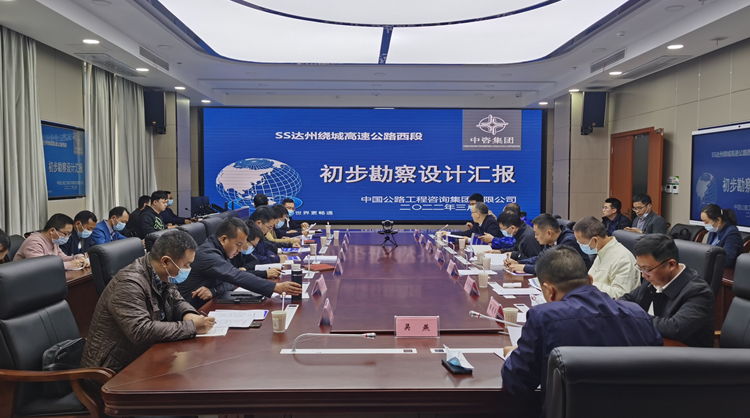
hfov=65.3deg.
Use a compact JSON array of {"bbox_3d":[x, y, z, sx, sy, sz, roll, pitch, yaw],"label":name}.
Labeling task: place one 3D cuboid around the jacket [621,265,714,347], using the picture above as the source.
[{"bbox_3d":[1.392,0.559,2.896,0.460,0.600,0.540,-1,3,-26],"label":"jacket"}]

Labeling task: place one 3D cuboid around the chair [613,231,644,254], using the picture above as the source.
[{"bbox_3d":[1.751,0.725,4.455,0.700,1.110,0.660,0,3,-2],"label":"chair"}]

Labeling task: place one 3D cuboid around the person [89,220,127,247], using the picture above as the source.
[{"bbox_3d":[-2.603,0.580,5.769,0.760,1.210,0.520,0,3,3],"label":"person"}]

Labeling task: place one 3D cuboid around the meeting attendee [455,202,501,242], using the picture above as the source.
[{"bbox_3d":[1.233,0.543,6.997,0.660,1.240,0.550,0,3,-7],"label":"meeting attendee"}]

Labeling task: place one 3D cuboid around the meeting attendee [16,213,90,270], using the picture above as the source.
[{"bbox_3d":[-2.657,0.626,4.718,0.740,1.210,0.530,0,3,1],"label":"meeting attendee"}]

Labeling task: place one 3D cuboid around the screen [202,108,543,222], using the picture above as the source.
[{"bbox_3d":[-0.040,-0.790,10.578,6.200,2.060,0.100,0,3,-2],"label":"screen"}]

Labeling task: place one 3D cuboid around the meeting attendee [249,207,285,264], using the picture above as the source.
[{"bbox_3d":[-1.167,0.598,5.134,0.820,1.230,0.530,0,3,1],"label":"meeting attendee"}]

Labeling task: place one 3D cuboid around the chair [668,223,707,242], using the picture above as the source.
[{"bbox_3d":[3.023,0.664,6.012,0.660,1.020,0.640,0,3,-4],"label":"chair"}]

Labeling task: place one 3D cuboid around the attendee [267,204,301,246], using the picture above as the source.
[{"bbox_3d":[-1.152,0.555,6.784,0.640,1.210,0.550,0,3,1],"label":"attendee"}]

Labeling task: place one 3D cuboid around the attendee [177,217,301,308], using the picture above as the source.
[{"bbox_3d":[-0.969,0.671,3.610,1.050,1.220,0.580,0,3,1],"label":"attendee"}]

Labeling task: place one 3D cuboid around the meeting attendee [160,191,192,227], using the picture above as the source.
[{"bbox_3d":[-2.765,0.437,7.861,0.760,1.310,0.520,0,3,3],"label":"meeting attendee"}]

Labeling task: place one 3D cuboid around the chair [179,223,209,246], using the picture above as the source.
[{"bbox_3d":[-1.470,0.681,5.199,0.700,1.110,0.660,0,3,-2],"label":"chair"}]

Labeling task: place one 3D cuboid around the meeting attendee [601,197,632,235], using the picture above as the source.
[{"bbox_3d":[2.871,0.492,7.302,0.750,1.250,0.520,-1,3,-13],"label":"meeting attendee"}]

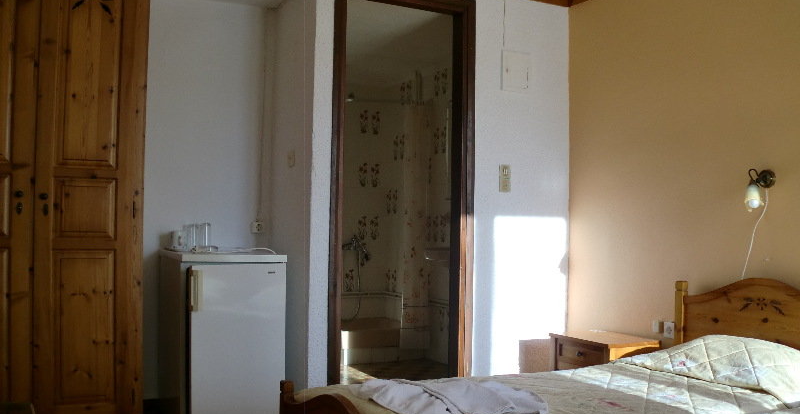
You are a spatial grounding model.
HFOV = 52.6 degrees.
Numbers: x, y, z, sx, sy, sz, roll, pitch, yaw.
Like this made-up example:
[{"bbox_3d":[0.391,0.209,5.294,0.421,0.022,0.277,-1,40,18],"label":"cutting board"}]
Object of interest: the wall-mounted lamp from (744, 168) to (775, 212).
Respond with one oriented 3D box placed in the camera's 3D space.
[{"bbox_3d":[1.574,-0.073,3.559,0.116,0.185,0.091,1,-1,-28],"label":"wall-mounted lamp"}]

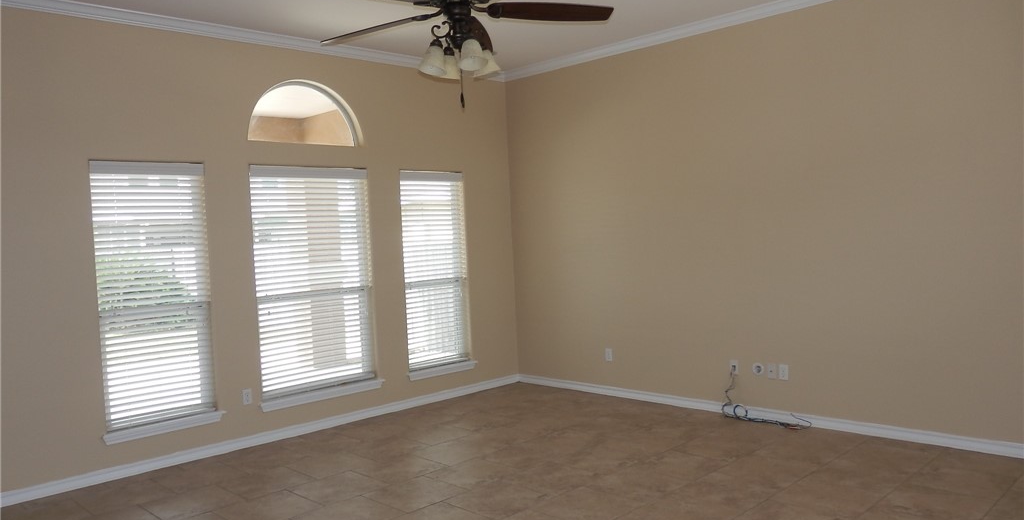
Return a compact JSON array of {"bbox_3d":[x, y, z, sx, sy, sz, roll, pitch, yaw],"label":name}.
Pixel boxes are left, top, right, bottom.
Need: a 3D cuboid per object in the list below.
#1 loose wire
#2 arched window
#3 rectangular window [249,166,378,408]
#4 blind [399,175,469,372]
[{"bbox_3d":[1.888,1.058,5.639,0.720,0.340,0.140,-1,3,45],"label":"loose wire"},{"bbox_3d":[-1.667,-1.175,5.934,0.100,0.500,1.030,-1,3,45],"label":"arched window"},{"bbox_3d":[-1.589,0.148,5.956,0.065,1.773,1.031,-1,3,45],"label":"rectangular window"},{"bbox_3d":[-0.717,0.088,6.828,0.065,1.788,0.734,-1,3,45],"label":"blind"}]

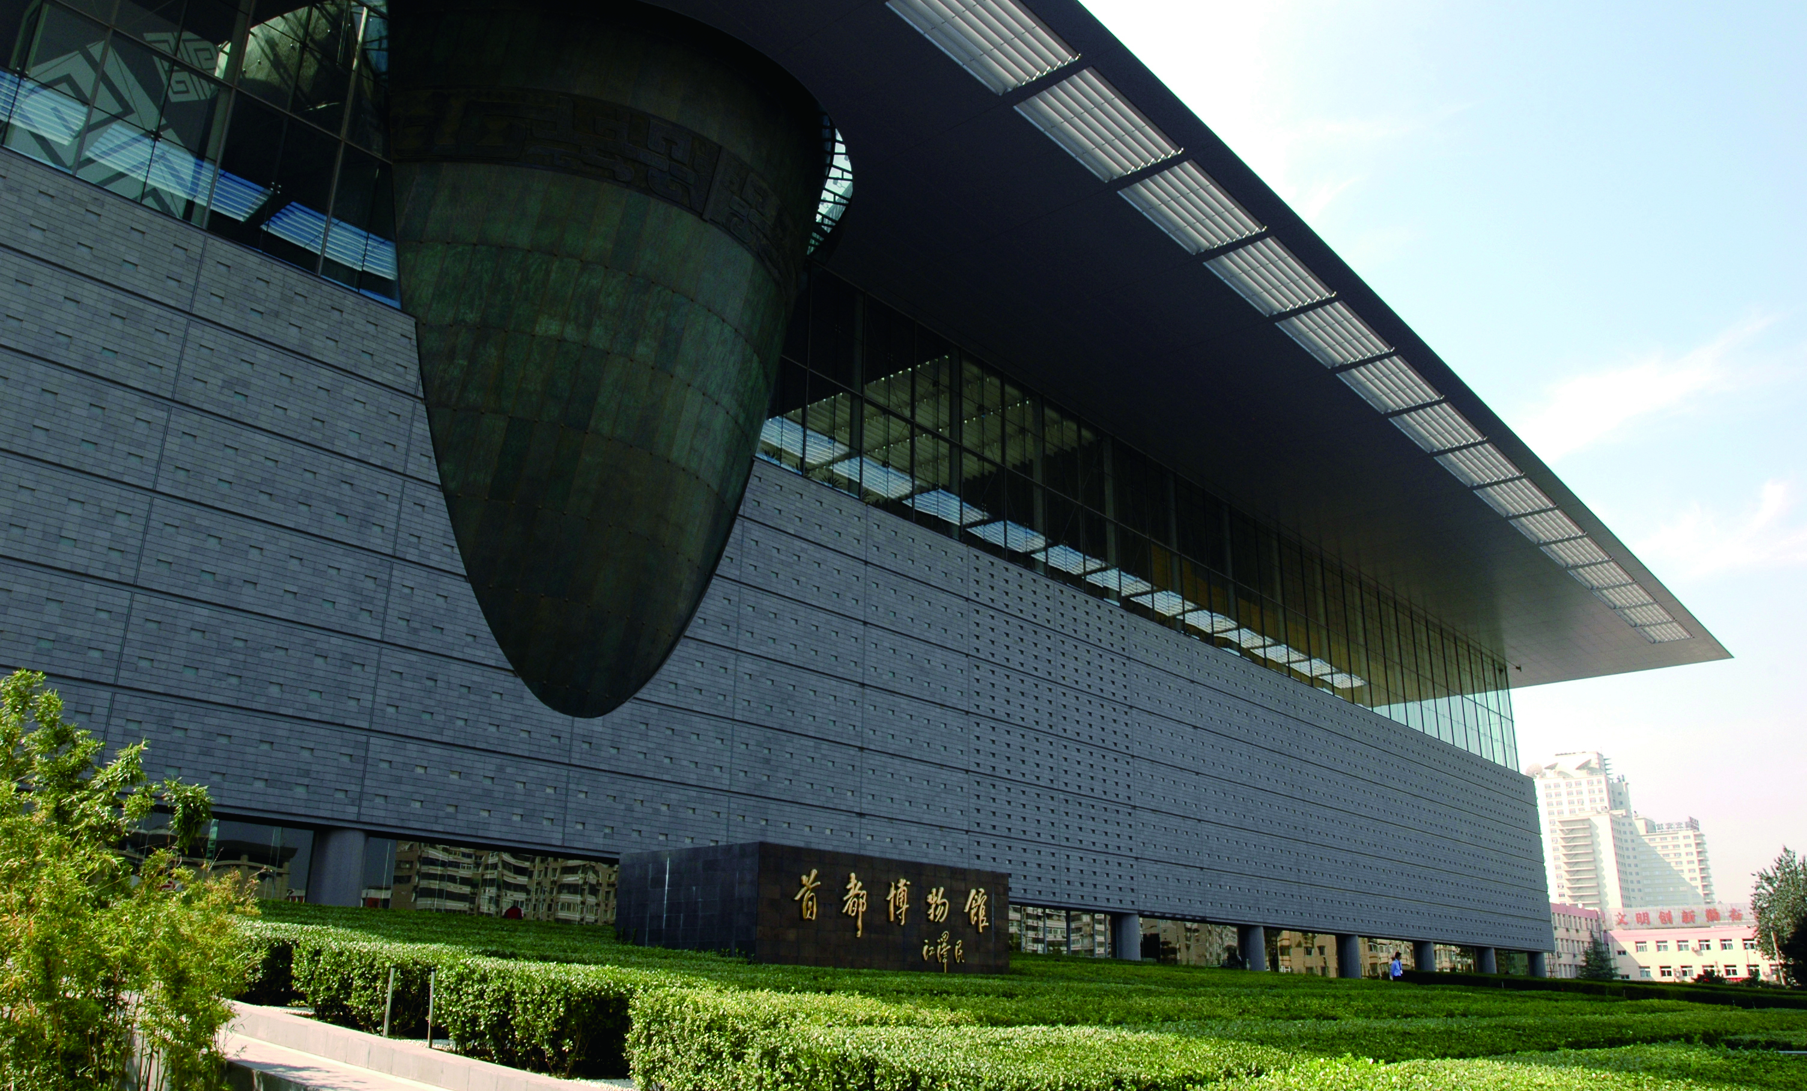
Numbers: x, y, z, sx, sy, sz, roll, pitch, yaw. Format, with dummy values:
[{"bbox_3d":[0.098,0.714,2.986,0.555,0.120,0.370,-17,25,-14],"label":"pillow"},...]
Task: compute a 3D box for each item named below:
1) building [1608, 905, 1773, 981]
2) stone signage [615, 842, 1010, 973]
[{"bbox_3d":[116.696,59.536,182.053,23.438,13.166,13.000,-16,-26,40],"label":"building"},{"bbox_3d":[-1.825,8.357,27.574,4.532,2.562,7.733,-16,-26,40],"label":"stone signage"}]

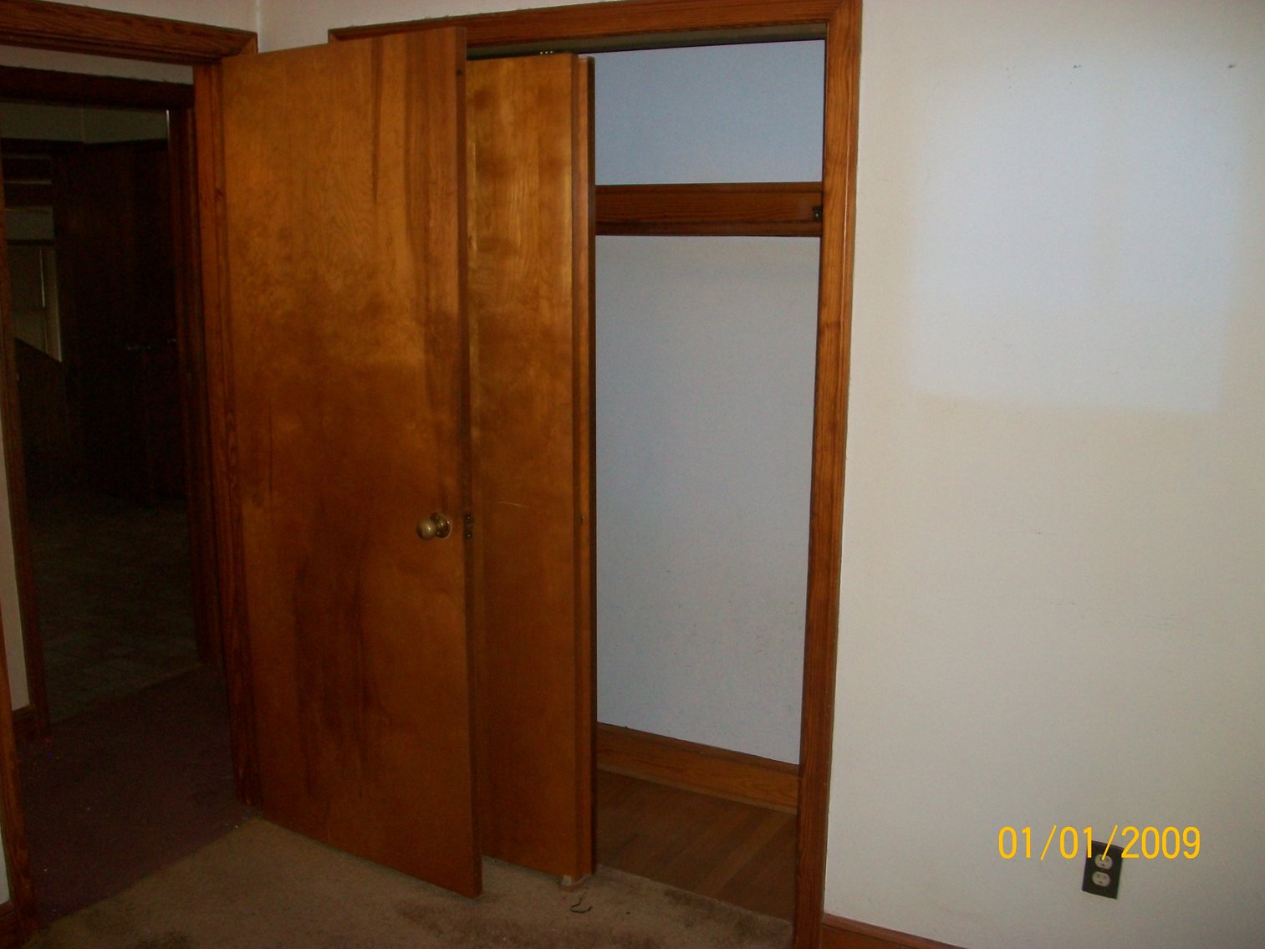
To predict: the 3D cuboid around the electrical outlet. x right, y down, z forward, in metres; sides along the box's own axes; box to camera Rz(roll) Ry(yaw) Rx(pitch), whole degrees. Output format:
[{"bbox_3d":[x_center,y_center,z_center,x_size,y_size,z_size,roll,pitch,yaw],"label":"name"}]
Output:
[{"bbox_3d":[0.937,0.789,2.477,0.070,0.114,0.008,6,13,27],"label":"electrical outlet"}]

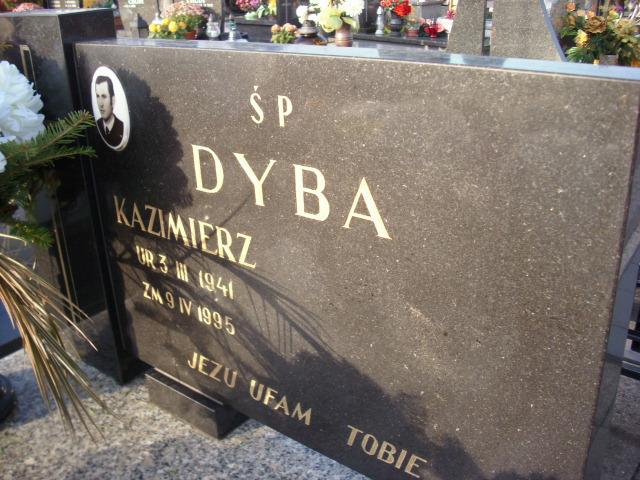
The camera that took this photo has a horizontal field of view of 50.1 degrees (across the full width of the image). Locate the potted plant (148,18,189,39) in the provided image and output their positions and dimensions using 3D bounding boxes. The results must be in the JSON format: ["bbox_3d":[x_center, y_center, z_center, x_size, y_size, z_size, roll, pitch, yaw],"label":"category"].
[{"bbox_3d":[-1.063,-1.452,4.800,0.260,0.220,0.250,-2,23,3],"label":"potted plant"}]

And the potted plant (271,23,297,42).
[{"bbox_3d":[-0.228,-1.312,4.400,0.180,0.180,0.180,-2,23,3],"label":"potted plant"}]

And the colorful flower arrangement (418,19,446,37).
[{"bbox_3d":[0.809,-1.522,4.900,0.200,0.135,0.170,-2,23,3],"label":"colorful flower arrangement"}]

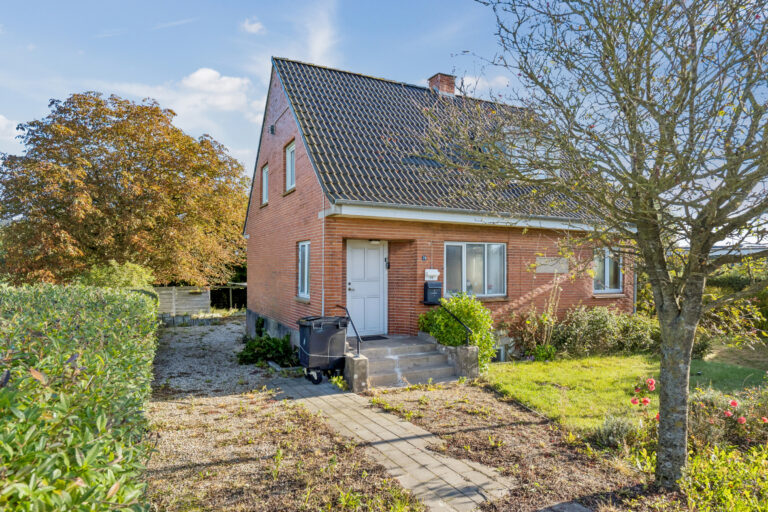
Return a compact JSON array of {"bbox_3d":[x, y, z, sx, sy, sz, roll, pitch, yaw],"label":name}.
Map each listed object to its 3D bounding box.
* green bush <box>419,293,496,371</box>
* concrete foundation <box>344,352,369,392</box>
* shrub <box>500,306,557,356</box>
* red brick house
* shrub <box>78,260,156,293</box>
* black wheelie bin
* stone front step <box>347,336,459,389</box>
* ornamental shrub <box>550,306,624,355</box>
[{"bbox_3d":[1.558,1.503,9.638,1.560,1.530,1.550,0,-1,0],"label":"green bush"},{"bbox_3d":[-0.488,1.977,7.936,0.260,0.545,0.540,1,-2,-26],"label":"concrete foundation"},{"bbox_3d":[3.343,1.772,10.973,1.450,1.190,1.080,1,-2,-26],"label":"shrub"},{"bbox_3d":[1.194,-1.638,15.239,9.600,8.350,9.300,1,-2,-26],"label":"red brick house"},{"bbox_3d":[-10.795,1.563,18.969,3.000,2.600,2.800,1,-2,-26],"label":"shrub"},{"bbox_3d":[-1.140,1.694,8.680,0.770,1.160,0.760,1,-1,-24],"label":"black wheelie bin"},{"bbox_3d":[0.034,1.984,9.106,1.970,0.530,1.900,1,-2,-26],"label":"stone front step"},{"bbox_3d":[5.072,1.825,11.649,2.250,1.170,1.330,1,-2,-26],"label":"ornamental shrub"}]

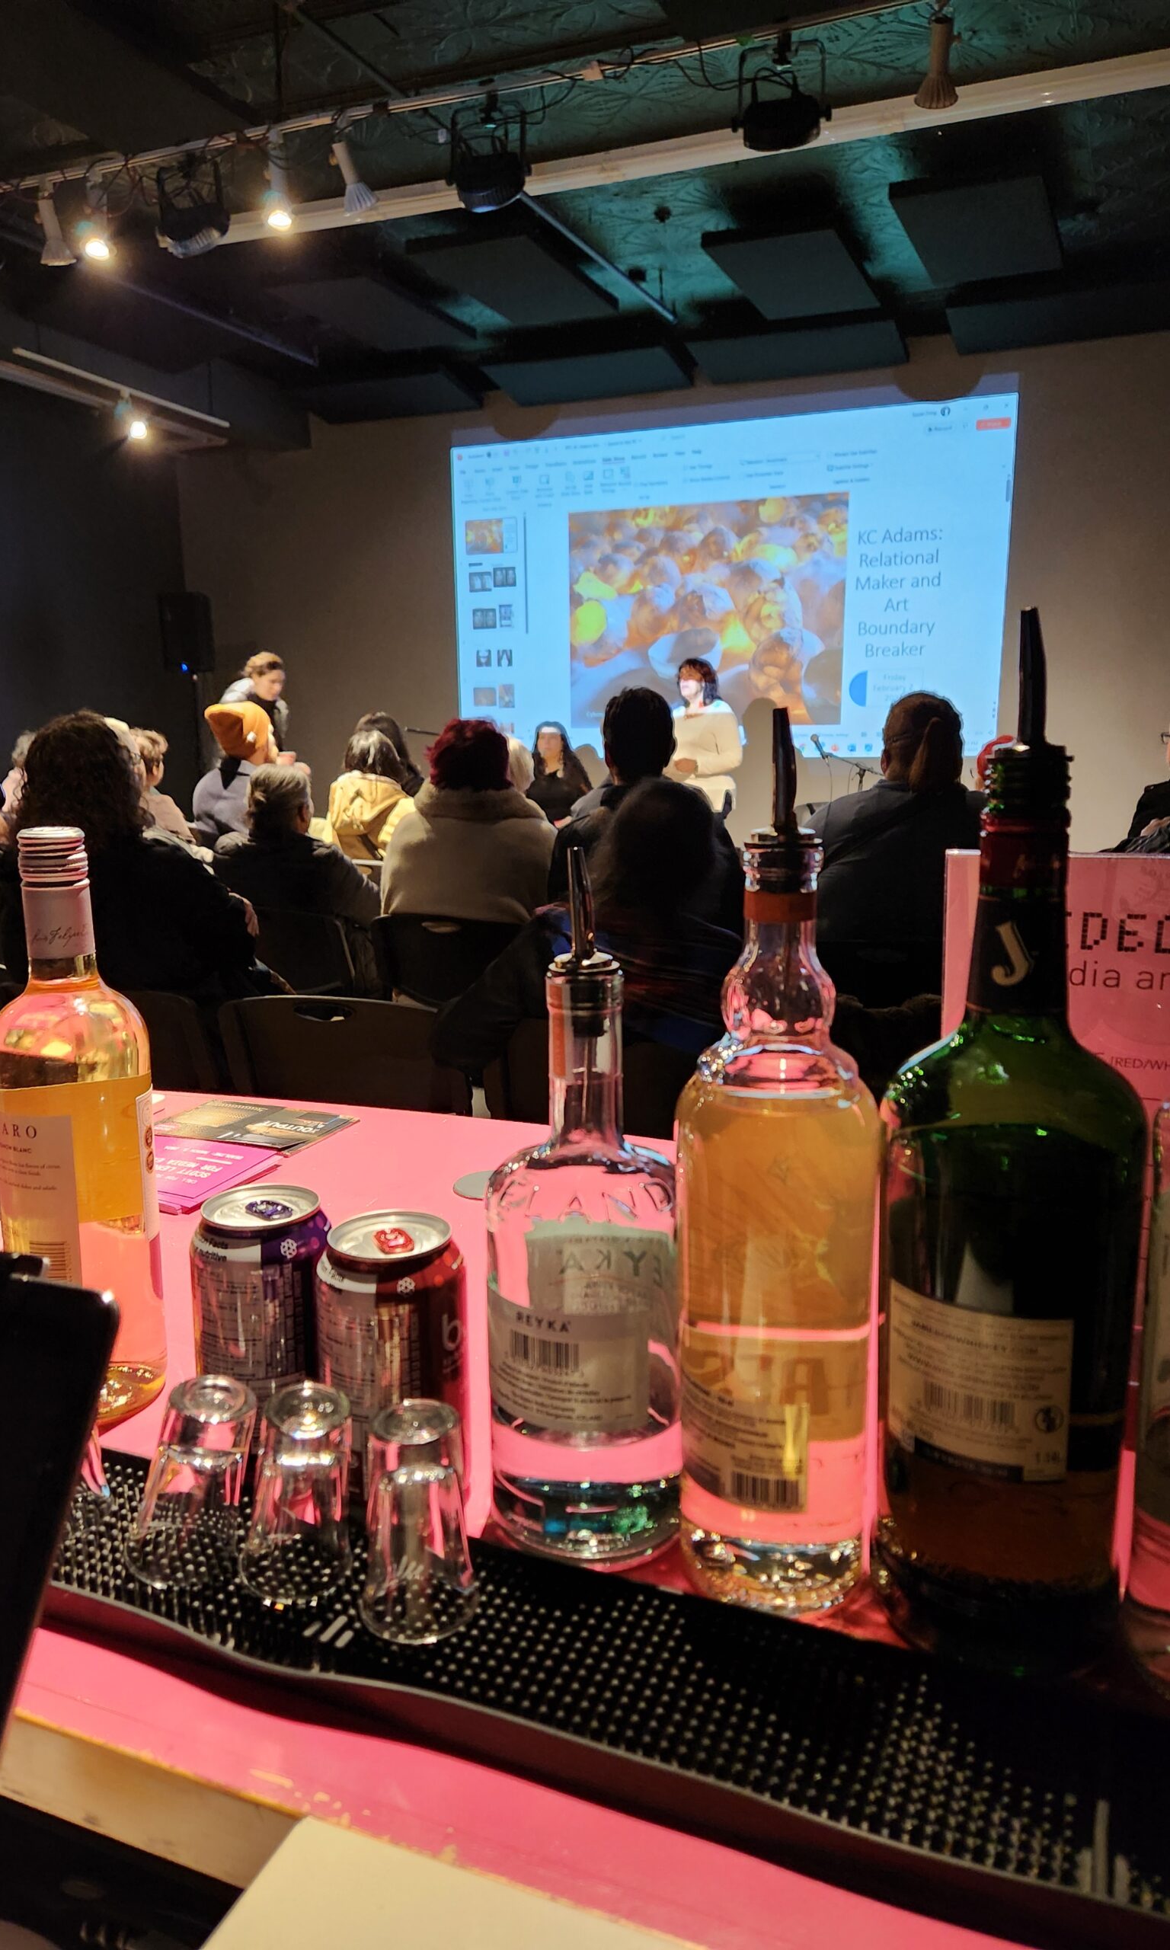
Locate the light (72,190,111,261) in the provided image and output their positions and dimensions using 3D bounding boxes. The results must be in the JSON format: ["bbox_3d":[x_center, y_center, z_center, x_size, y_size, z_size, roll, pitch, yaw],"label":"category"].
[{"bbox_3d":[-1.808,-2.745,4.745,0.125,0.235,0.155,-5,11,-21],"label":"light"}]

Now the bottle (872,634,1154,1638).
[{"bbox_3d":[0.159,0.061,0.484,0.094,0.377,0.094,6,12,30],"label":"bottle"}]

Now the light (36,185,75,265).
[{"bbox_3d":[-1.974,-2.803,4.846,0.125,0.260,0.145,2,11,14],"label":"light"}]

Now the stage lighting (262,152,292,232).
[{"bbox_3d":[-1.014,-2.588,4.278,0.110,0.230,0.130,-3,11,-13],"label":"stage lighting"}]

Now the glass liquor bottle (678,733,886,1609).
[{"bbox_3d":[0.076,0.070,0.514,0.080,0.345,0.080,-1,10,0],"label":"glass liquor bottle"}]

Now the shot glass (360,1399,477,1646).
[{"bbox_3d":[-0.063,0.204,0.490,0.044,0.077,0.044,0,11,0],"label":"shot glass"}]

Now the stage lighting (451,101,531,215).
[{"bbox_3d":[-0.300,-2.588,4.087,0.260,0.290,0.210,4,12,23],"label":"stage lighting"}]

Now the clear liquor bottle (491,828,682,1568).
[{"bbox_3d":[-0.001,0.094,0.545,0.080,0.291,0.080,0,11,0],"label":"clear liquor bottle"}]

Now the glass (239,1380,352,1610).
[{"bbox_3d":[-0.114,0.206,0.520,0.045,0.072,0.045,6,12,-1],"label":"glass"}]

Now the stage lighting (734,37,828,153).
[{"bbox_3d":[0.560,-2.512,3.706,0.270,0.280,0.210,4,12,23],"label":"stage lighting"}]

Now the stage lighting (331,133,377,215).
[{"bbox_3d":[-0.663,-2.286,3.700,0.103,0.205,0.103,3,54,16],"label":"stage lighting"}]

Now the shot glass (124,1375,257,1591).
[{"bbox_3d":[-0.158,0.205,0.528,0.045,0.072,0.045,12,10,-2],"label":"shot glass"}]

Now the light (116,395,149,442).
[{"bbox_3d":[-2.623,-3.234,7.525,0.180,0.240,0.130,7,13,36],"label":"light"}]

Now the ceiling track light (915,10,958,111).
[{"bbox_3d":[0.840,-2.189,3.100,0.103,0.103,0.205,2,-30,14],"label":"ceiling track light"}]

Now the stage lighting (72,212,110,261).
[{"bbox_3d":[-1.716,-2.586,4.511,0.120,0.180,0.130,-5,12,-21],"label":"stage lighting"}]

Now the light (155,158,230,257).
[{"bbox_3d":[-1.393,-2.724,4.602,0.250,0.290,0.210,3,11,22],"label":"light"}]

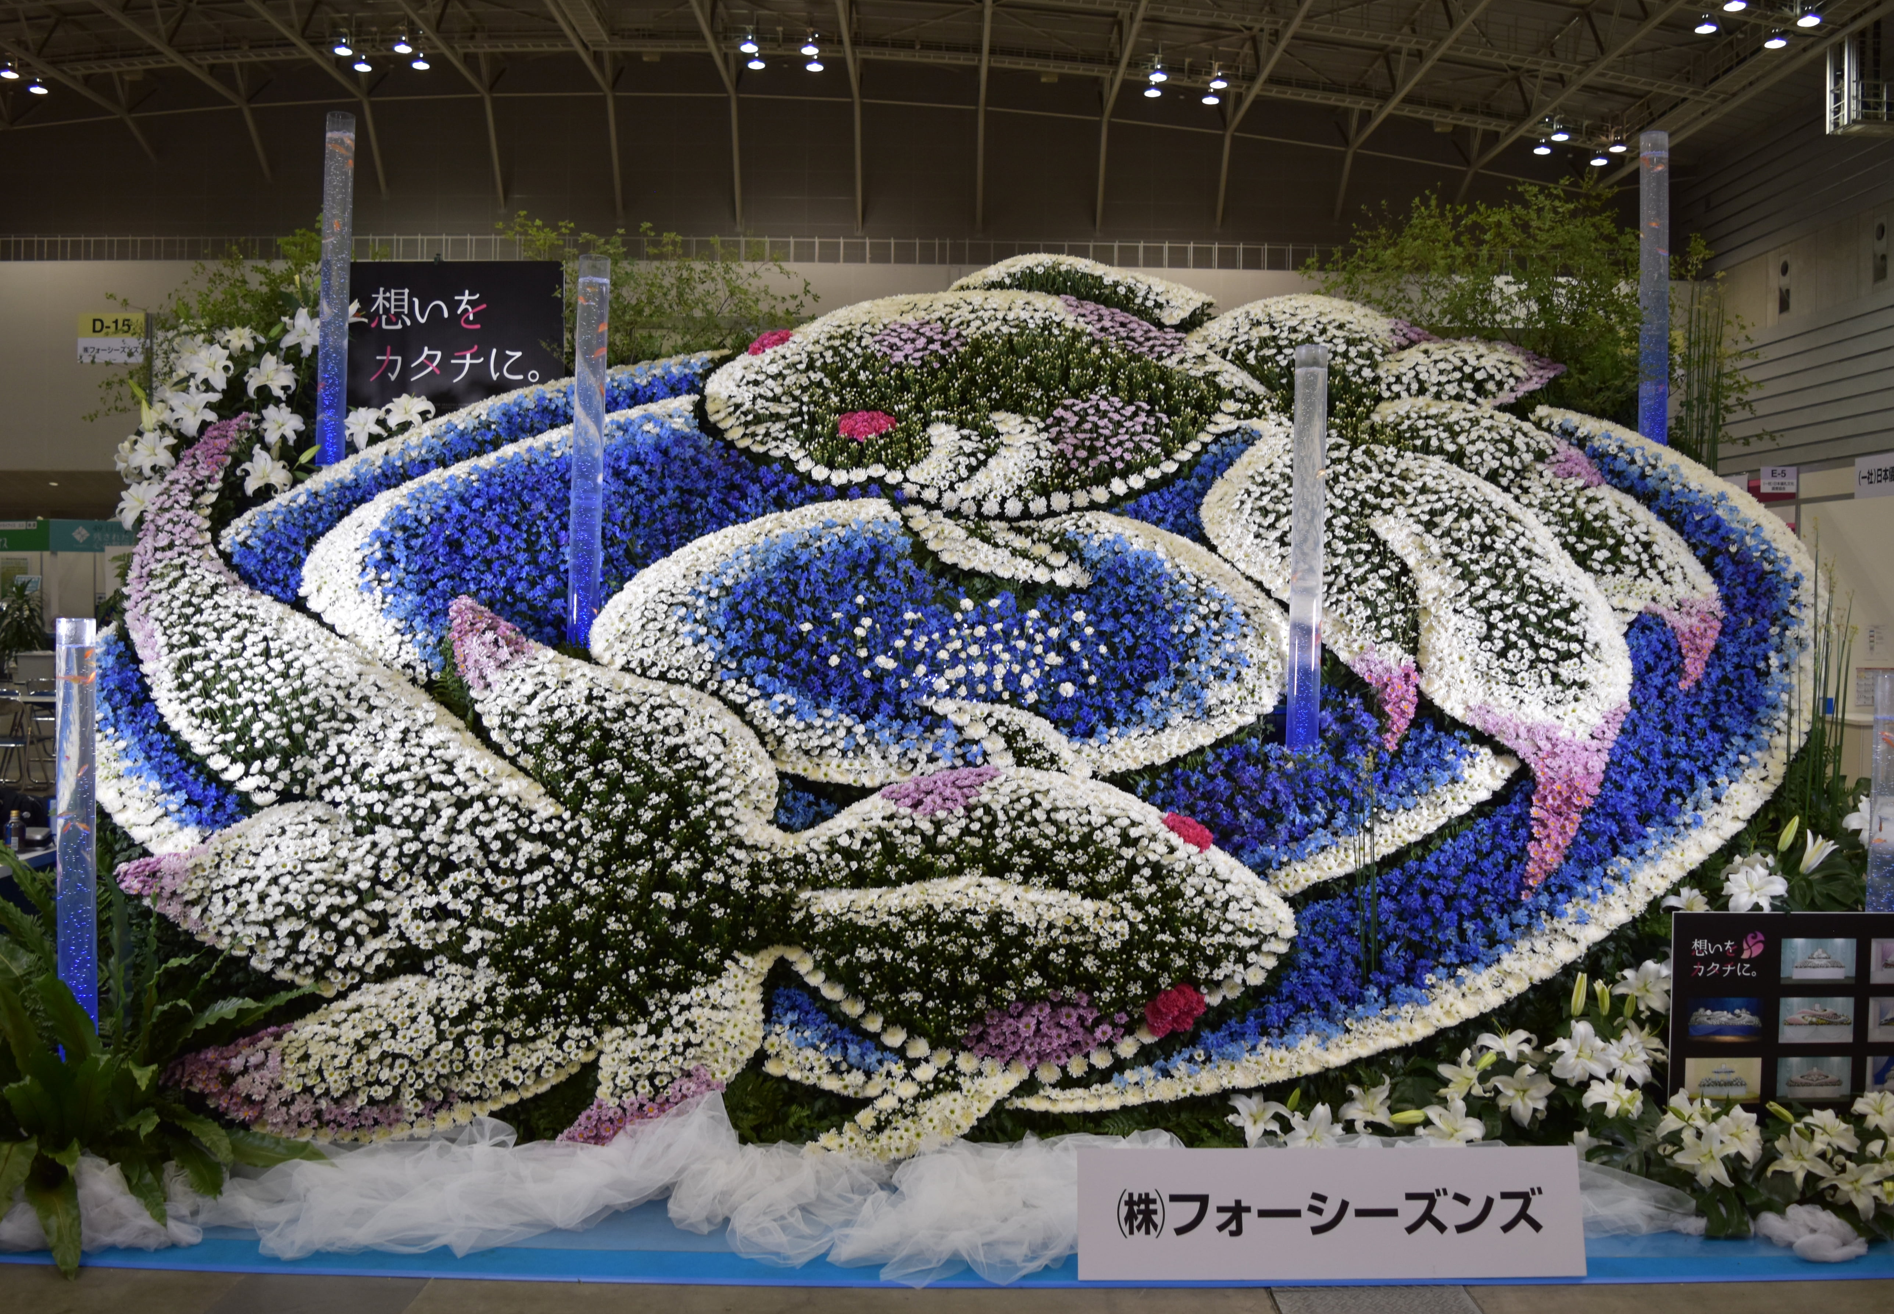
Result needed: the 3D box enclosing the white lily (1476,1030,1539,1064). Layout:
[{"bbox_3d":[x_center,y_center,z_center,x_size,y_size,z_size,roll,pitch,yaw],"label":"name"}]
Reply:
[{"bbox_3d":[1.576,1.093,3.850,0.180,0.100,0.150,0,2,6],"label":"white lily"}]

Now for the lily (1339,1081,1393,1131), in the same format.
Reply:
[{"bbox_3d":[1.106,1.182,3.600,0.152,0.148,0.110,1,1,9],"label":"lily"}]

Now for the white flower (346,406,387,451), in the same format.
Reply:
[{"bbox_3d":[-2.024,-0.796,4.760,0.155,0.158,0.095,0,2,-6],"label":"white flower"}]

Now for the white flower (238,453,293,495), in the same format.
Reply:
[{"bbox_3d":[-2.292,-0.620,4.600,0.185,0.160,0.110,0,2,-9],"label":"white flower"}]

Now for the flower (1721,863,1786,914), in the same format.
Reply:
[{"bbox_3d":[2.272,0.656,3.850,0.175,0.150,0.110,1,1,17],"label":"flower"}]

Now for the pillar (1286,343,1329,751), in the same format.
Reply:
[{"bbox_3d":[1.125,-0.330,4.270,0.102,1.280,0.102,1,2,0],"label":"pillar"}]

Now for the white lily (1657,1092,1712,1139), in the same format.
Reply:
[{"bbox_3d":[1.952,1.216,3.620,0.158,0.140,0.100,1,2,11],"label":"white lily"}]

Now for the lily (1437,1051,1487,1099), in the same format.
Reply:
[{"bbox_3d":[1.431,1.161,3.800,0.145,0.140,0.120,1,2,24],"label":"lily"}]

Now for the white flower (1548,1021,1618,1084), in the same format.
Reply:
[{"bbox_3d":[1.726,1.075,3.720,0.187,0.172,0.100,1,2,11],"label":"white flower"}]

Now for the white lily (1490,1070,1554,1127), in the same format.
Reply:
[{"bbox_3d":[1.538,1.180,3.660,0.168,0.155,0.100,1,2,6],"label":"white lily"}]

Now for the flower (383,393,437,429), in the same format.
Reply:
[{"bbox_3d":[-1.877,-0.856,4.780,0.190,0.135,0.120,0,2,-6],"label":"flower"}]

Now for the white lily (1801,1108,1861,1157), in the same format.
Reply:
[{"bbox_3d":[2.259,1.217,3.500,0.159,0.121,0.100,1,1,9],"label":"white lily"}]

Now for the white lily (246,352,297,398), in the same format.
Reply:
[{"bbox_3d":[-2.398,-1.000,4.850,0.184,0.168,0.110,1,1,-11],"label":"white lily"}]

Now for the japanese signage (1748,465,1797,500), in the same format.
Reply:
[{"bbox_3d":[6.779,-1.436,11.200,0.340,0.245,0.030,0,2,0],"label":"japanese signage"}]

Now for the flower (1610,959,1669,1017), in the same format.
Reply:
[{"bbox_3d":[1.951,0.931,3.850,0.167,0.158,0.110,0,2,-6],"label":"flower"}]

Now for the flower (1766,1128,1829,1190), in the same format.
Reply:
[{"bbox_3d":[2.193,1.293,3.520,0.165,0.158,0.100,1,2,14],"label":"flower"}]

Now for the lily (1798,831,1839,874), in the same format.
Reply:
[{"bbox_3d":[2.453,0.552,3.850,0.115,0.128,0.105,-1,2,-37],"label":"lily"}]

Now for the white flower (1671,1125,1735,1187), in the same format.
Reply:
[{"bbox_3d":[1.926,1.269,3.480,0.166,0.162,0.110,1,1,17],"label":"white flower"}]

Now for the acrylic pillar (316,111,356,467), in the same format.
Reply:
[{"bbox_3d":[-2.189,-1.317,4.900,0.099,1.280,0.099,1,1,0],"label":"acrylic pillar"}]

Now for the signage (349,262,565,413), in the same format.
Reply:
[{"bbox_3d":[-1.870,-1.209,5.200,0.835,0.590,0.013,1,2,-1],"label":"signage"}]

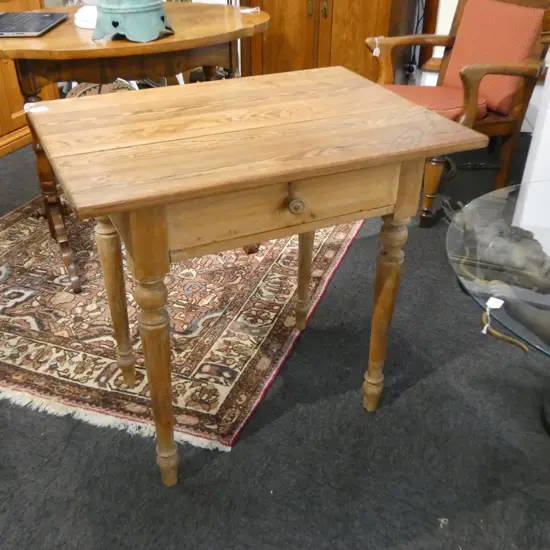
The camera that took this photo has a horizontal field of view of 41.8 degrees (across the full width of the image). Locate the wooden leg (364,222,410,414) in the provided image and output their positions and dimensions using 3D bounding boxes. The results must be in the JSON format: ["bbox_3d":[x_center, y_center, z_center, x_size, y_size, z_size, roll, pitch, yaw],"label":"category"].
[{"bbox_3d":[0.266,0.113,1.769,0.064,0.590,0.064,1,32,0],"label":"wooden leg"}]

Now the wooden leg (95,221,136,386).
[{"bbox_3d":[-0.413,0.049,1.872,0.064,0.590,0.064,-13,32,-21],"label":"wooden leg"}]

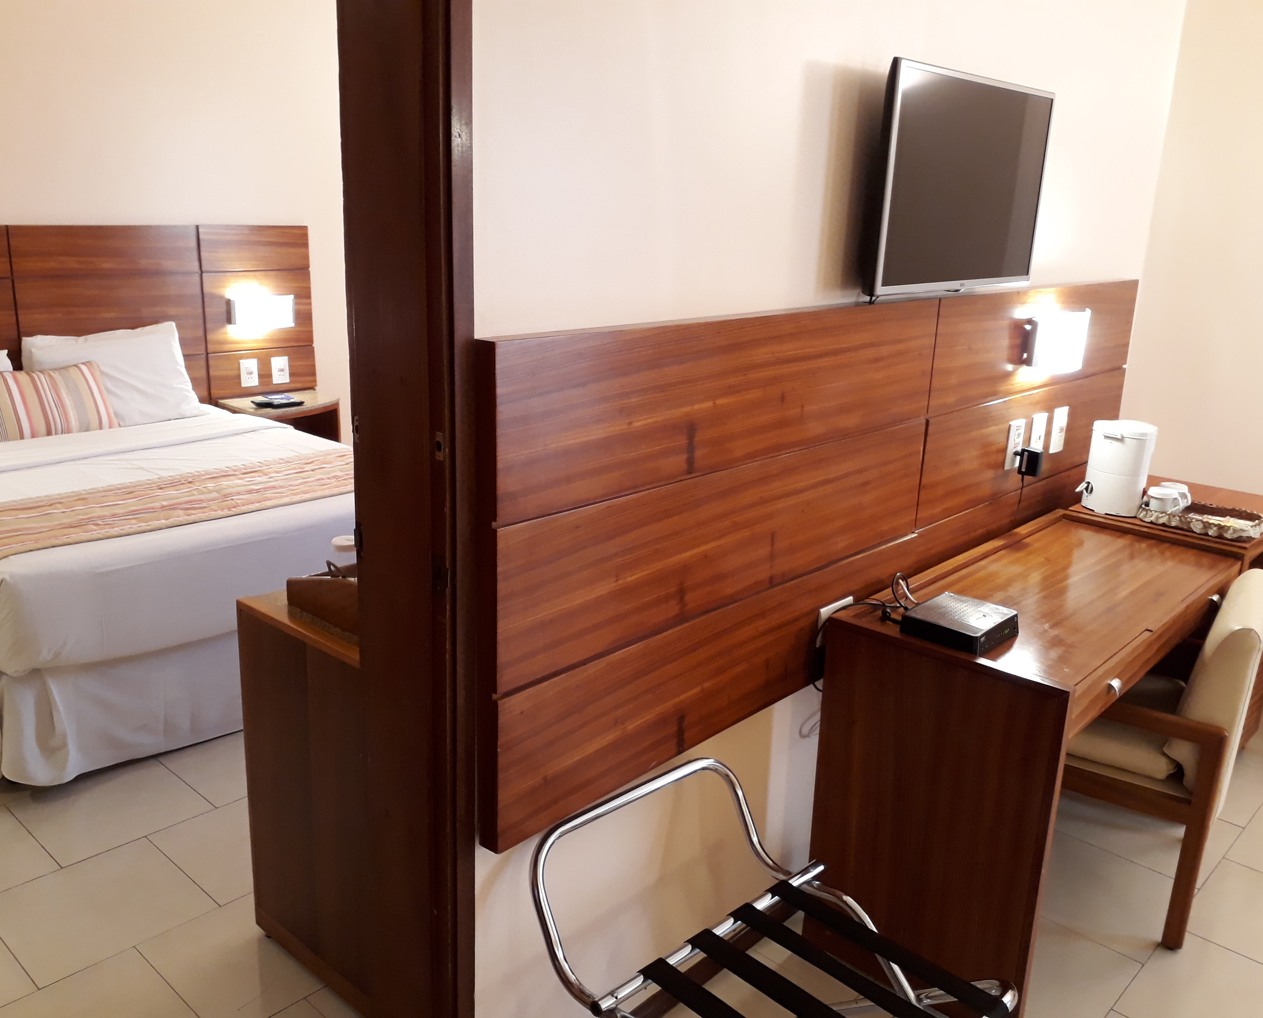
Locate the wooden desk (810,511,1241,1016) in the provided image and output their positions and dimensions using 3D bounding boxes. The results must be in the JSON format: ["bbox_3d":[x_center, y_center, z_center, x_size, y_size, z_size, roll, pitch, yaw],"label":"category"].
[{"bbox_3d":[0.982,0.548,2.550,0.499,0.805,1.177,16,22,41],"label":"wooden desk"}]

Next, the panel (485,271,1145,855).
[{"bbox_3d":[0.656,-0.081,2.458,0.040,0.800,2.528,16,22,41],"label":"panel"}]

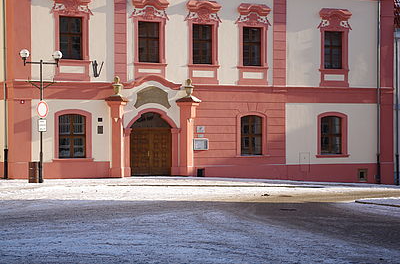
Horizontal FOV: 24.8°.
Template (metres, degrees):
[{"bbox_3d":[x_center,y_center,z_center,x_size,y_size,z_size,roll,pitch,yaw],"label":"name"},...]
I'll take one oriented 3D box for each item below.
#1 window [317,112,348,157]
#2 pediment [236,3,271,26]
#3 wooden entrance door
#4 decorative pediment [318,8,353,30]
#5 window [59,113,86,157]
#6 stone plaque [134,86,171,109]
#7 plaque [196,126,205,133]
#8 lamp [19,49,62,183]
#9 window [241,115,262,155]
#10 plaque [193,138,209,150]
[{"bbox_3d":[6.624,0.139,45.354,1.907,2.292,0.250,0,0,-26],"label":"window"},{"bbox_3d":[2.547,-5.549,43.135,1.746,1.052,0.300,0,0,-26],"label":"pediment"},{"bbox_3d":[-2.217,0.909,41.286,1.975,2.154,0.150,0,0,-26],"label":"wooden entrance door"},{"bbox_3d":[6.723,-5.591,45.162,1.828,1.091,0.300,0,0,-26],"label":"decorative pediment"},{"bbox_3d":[-5.531,0.187,39.563,1.253,1.912,0.200,0,0,-26],"label":"window"},{"bbox_3d":[-2.110,-1.540,40.941,1.795,1.057,0.150,0,0,-26],"label":"stone plaque"},{"bbox_3d":[0.037,-0.111,42.077,0.411,0.333,0.040,0,0,-26],"label":"plaque"},{"bbox_3d":[-6.303,-0.624,36.200,1.750,5.313,0.400,0,0,-26],"label":"lamp"},{"bbox_3d":[2.466,0.167,43.446,1.189,1.909,0.200,0,0,-26],"label":"window"},{"bbox_3d":[0.061,0.564,42.046,0.781,0.564,0.120,0,0,-26],"label":"plaque"}]

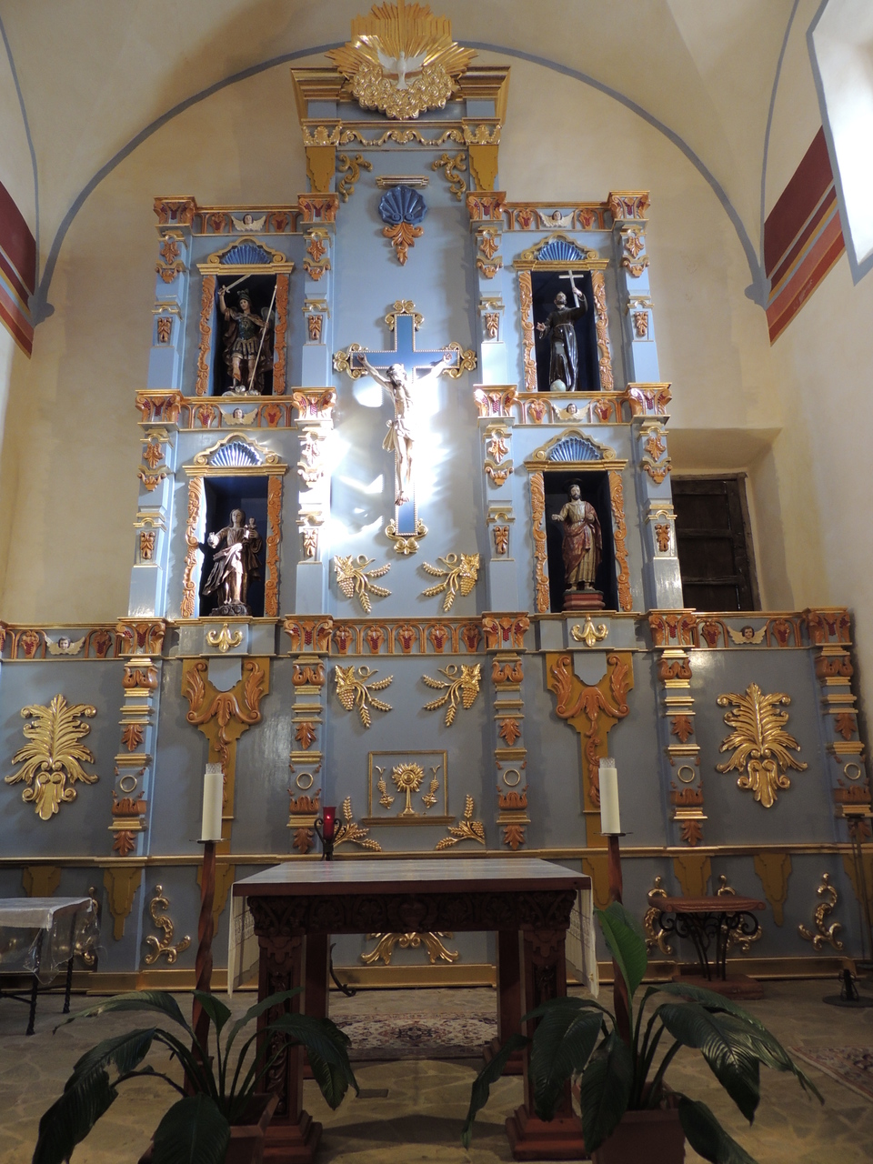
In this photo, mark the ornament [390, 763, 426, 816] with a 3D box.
[{"bbox_3d":[-0.220,1.641,6.393,0.269,0.406,0.060,-1,-16,0],"label":"ornament"}]

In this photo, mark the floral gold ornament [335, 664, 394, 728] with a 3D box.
[{"bbox_3d":[-0.577,0.910,6.441,0.467,0.504,0.080,-1,-15,-1],"label":"floral gold ornament"}]

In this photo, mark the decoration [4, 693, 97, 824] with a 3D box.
[{"bbox_3d":[-3.066,1.403,6.461,0.743,0.977,0.080,-1,-15,-1],"label":"decoration"}]

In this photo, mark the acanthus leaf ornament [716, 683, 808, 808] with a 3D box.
[{"bbox_3d":[2.563,1.289,6.410,0.724,0.975,0.100,-1,-15,-1],"label":"acanthus leaf ornament"}]

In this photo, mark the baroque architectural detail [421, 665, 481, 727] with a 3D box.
[{"bbox_3d":[0.127,0.925,6.583,0.476,0.497,0.080,-1,-16,0],"label":"baroque architectural detail"}]

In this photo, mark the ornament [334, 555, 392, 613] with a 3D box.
[{"bbox_3d":[-0.621,0.014,6.834,0.491,0.498,0.080,-1,-16,0],"label":"ornament"}]

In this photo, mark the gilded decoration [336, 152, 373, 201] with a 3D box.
[{"bbox_3d":[-0.776,-3.878,7.732,0.341,0.558,0.070,-1,-15,-1],"label":"gilded decoration"}]

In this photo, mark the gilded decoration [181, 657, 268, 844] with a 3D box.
[{"bbox_3d":[-1.715,1.351,6.465,0.714,1.514,0.090,-1,-15,-1],"label":"gilded decoration"}]

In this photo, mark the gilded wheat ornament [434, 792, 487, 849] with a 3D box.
[{"bbox_3d":[0.190,1.891,6.352,0.387,0.425,0.060,-1,-15,-1],"label":"gilded wheat ornament"}]

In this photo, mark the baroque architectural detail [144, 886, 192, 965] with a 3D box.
[{"bbox_3d":[-1.975,2.536,5.996,0.323,0.542,0.080,-1,-15,-1],"label":"baroque architectural detail"}]

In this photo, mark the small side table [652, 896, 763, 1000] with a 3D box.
[{"bbox_3d":[1.952,2.589,5.737,0.674,0.635,0.466,-1,-15,-1],"label":"small side table"}]

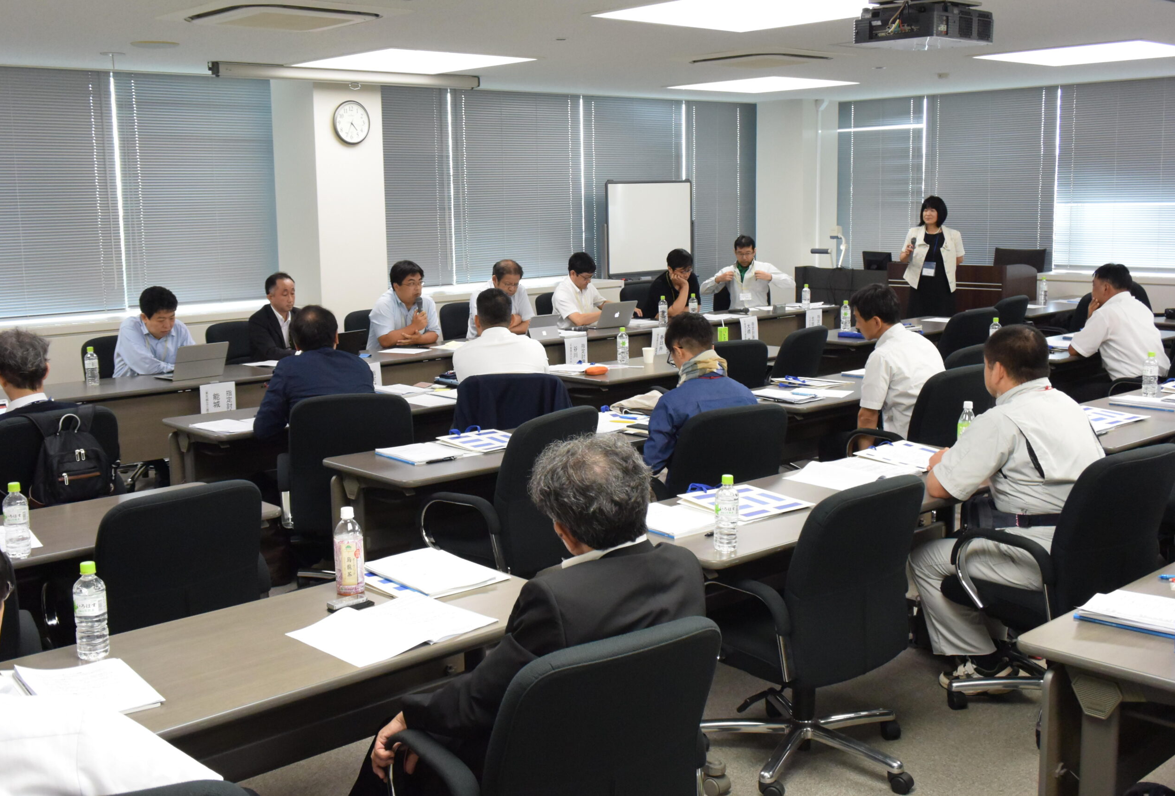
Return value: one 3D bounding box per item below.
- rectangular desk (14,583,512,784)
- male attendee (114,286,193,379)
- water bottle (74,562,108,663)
[{"bbox_3d":[-0.855,0.915,2.713,1.810,0.710,0.600,-9,12,-40],"label":"rectangular desk"},{"bbox_3d":[-2.529,-0.052,7.460,0.520,1.220,0.760,-9,12,-41],"label":"male attendee"},{"bbox_3d":[-1.130,0.481,2.856,0.066,0.218,0.066,-9,12,-41],"label":"water bottle"}]

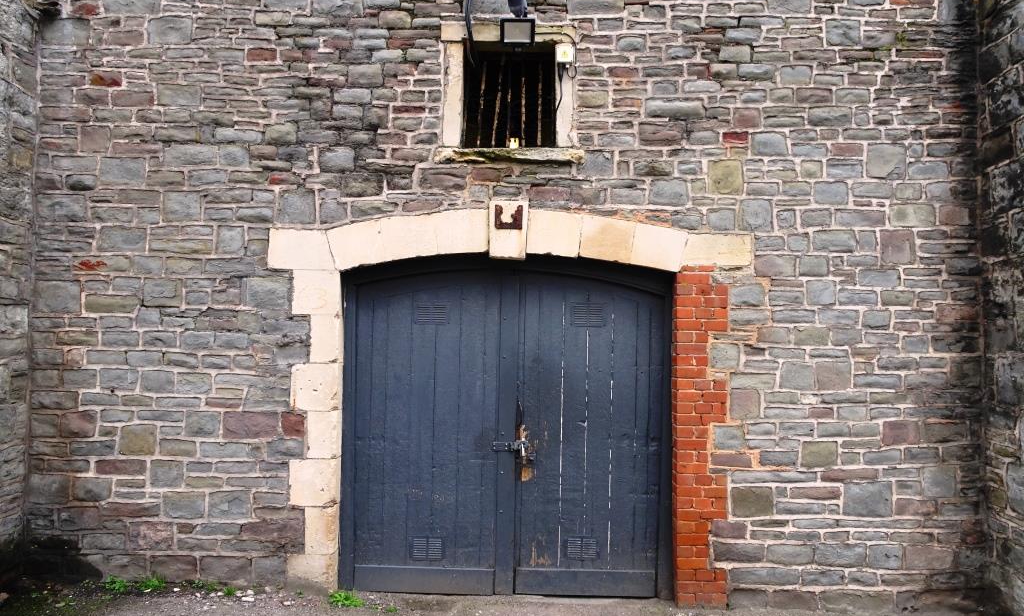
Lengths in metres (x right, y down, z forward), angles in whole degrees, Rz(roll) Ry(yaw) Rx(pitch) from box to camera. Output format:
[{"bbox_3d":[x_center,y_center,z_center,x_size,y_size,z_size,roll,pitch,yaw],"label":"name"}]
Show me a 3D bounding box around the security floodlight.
[{"bbox_3d":[0.035,-1.700,4.380,0.208,0.170,0.100,0,6,0],"label":"security floodlight"}]

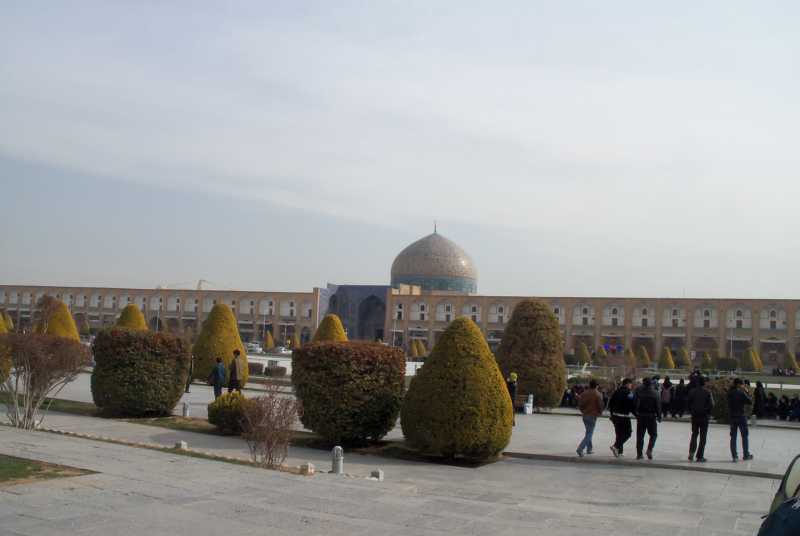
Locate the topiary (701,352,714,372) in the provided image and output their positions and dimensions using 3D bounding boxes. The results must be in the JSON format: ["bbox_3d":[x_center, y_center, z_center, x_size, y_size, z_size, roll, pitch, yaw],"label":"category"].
[{"bbox_3d":[43.717,13.435,115.000,2.000,2.900,2.000,3,-5,0],"label":"topiary"}]

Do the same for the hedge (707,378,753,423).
[{"bbox_3d":[11.487,4.600,28.200,1.600,1.450,1.600,0,-6,22],"label":"hedge"}]

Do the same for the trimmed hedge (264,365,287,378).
[{"bbox_3d":[-7.696,6.459,50.000,1.200,0.700,1.350,0,-6,27],"label":"trimmed hedge"}]

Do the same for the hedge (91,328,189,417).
[{"bbox_3d":[-7.343,2.960,22.800,2.720,2.370,2.600,3,-5,0],"label":"hedge"}]

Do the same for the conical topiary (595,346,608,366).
[{"bbox_3d":[27.900,12.406,112.000,1.950,2.750,1.950,1,-5,14],"label":"conical topiary"}]

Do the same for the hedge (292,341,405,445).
[{"bbox_3d":[-1.216,2.940,19.100,2.600,2.320,2.550,3,-5,0],"label":"hedge"}]

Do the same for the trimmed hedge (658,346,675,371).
[{"bbox_3d":[37.299,12.712,113.000,2.200,3.300,2.200,3,-5,0],"label":"trimmed hedge"}]

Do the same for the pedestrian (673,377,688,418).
[{"bbox_3d":[11.116,5.163,32.000,0.520,1.540,0.420,-3,-7,45],"label":"pedestrian"}]

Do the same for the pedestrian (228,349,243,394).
[{"bbox_3d":[-6.203,3.934,30.500,0.550,1.720,0.450,4,-5,-14],"label":"pedestrian"}]

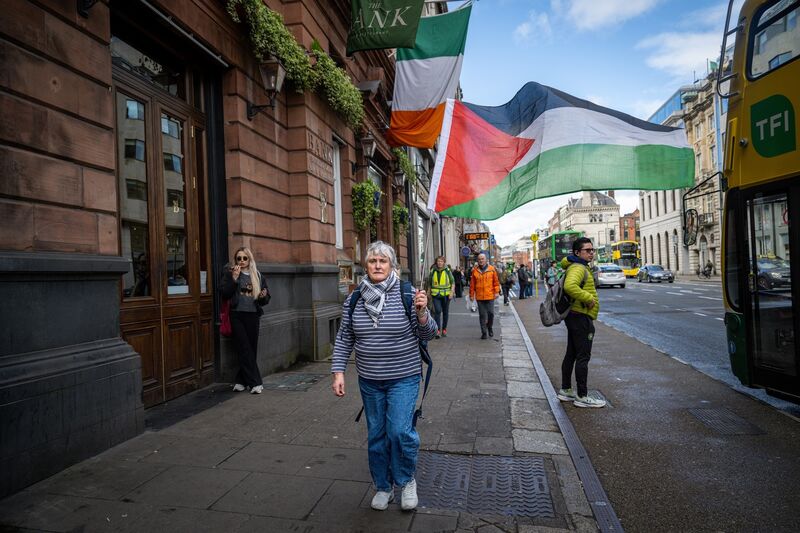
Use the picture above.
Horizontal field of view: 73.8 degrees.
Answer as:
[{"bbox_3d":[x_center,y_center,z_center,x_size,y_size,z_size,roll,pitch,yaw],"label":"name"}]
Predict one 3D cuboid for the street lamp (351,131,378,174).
[{"bbox_3d":[-0.749,-2.363,11.100,0.480,0.880,0.340,-3,-1,10],"label":"street lamp"}]

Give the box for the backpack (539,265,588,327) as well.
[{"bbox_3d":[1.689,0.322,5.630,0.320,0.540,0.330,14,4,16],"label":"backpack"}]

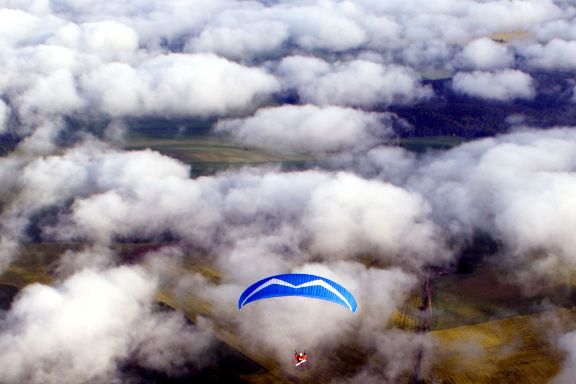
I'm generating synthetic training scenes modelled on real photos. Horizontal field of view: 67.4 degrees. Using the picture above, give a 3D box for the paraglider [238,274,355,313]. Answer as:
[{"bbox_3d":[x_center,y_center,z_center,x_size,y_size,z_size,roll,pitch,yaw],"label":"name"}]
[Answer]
[{"bbox_3d":[0.860,8.470,35.300,9.800,2.700,2.750,1,29,2],"label":"paraglider"}]

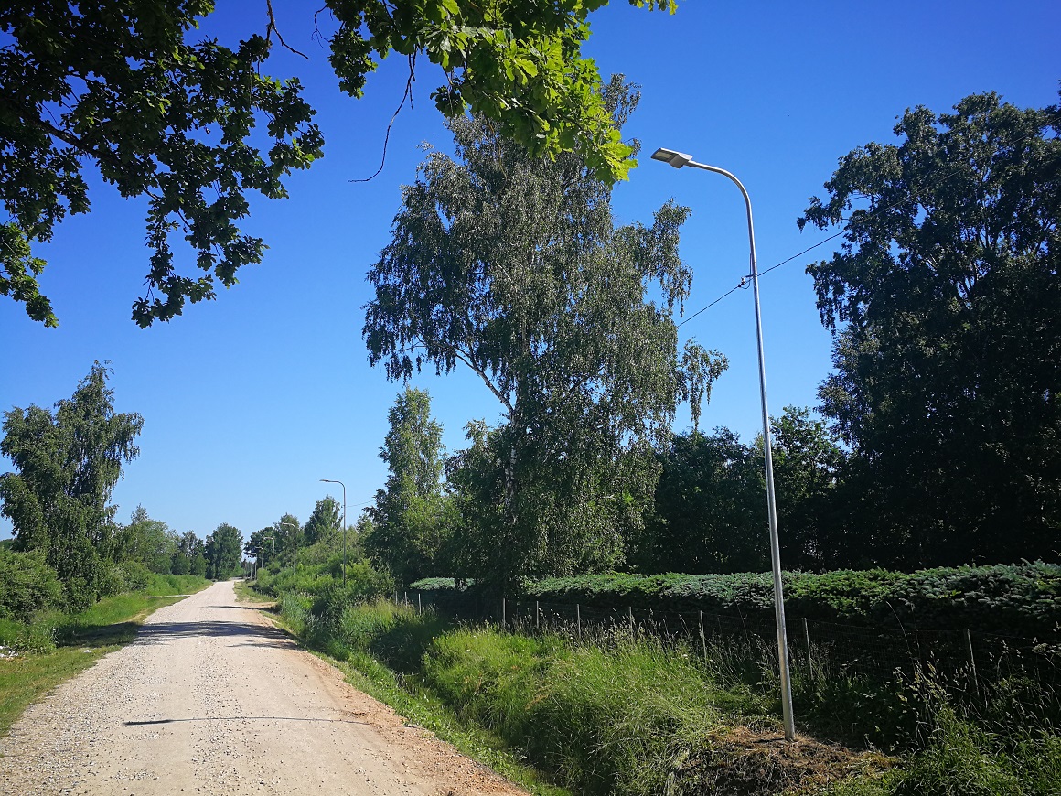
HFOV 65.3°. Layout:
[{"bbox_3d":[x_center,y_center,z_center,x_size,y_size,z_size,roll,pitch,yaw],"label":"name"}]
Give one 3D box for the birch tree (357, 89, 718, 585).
[{"bbox_3d":[0.537,-2.520,31.128,12.960,21.450,12.960,2,-12,-20],"label":"birch tree"}]

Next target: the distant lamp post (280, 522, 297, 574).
[{"bbox_3d":[-22.482,14.924,76.773,1.400,6.710,0.260,2,-12,-20],"label":"distant lamp post"}]

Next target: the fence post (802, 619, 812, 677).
[{"bbox_3d":[4.453,4.093,13.192,0.060,1.150,0.060,2,-12,-20],"label":"fence post"}]

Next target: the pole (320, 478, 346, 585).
[{"bbox_3d":[-10.641,7.901,44.598,1.400,6.710,0.260,2,-12,-20],"label":"pole"}]

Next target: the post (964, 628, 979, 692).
[{"bbox_3d":[5.524,3.465,10.283,0.060,1.150,0.060,2,-12,-20],"label":"post"}]

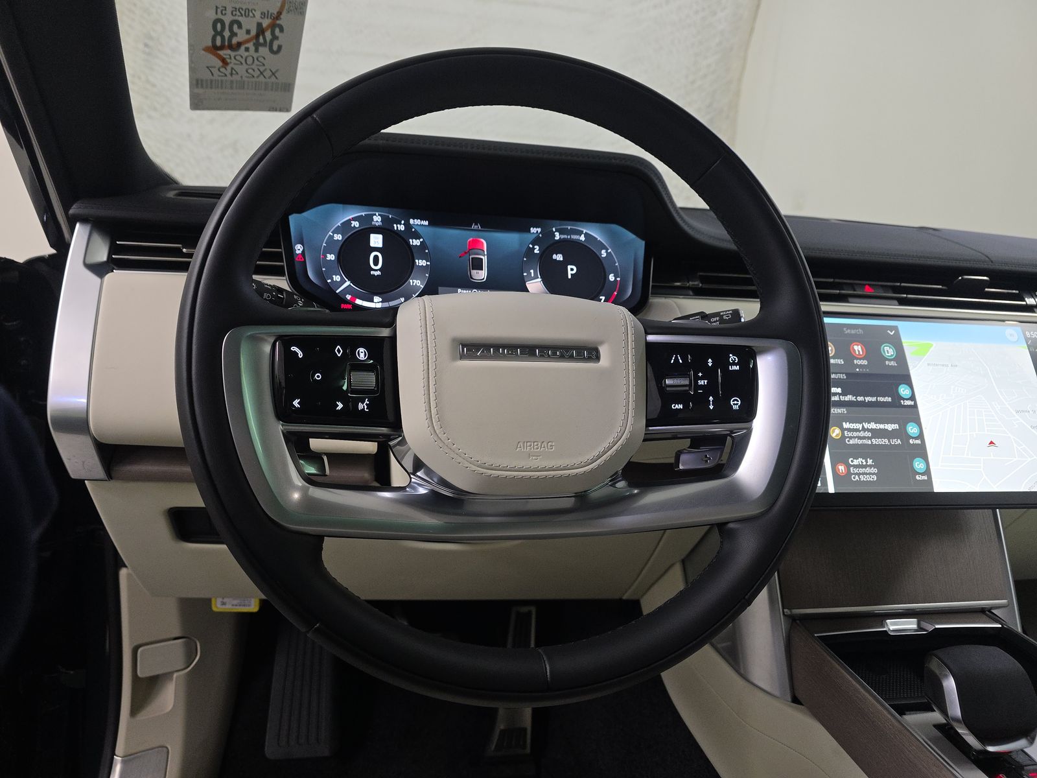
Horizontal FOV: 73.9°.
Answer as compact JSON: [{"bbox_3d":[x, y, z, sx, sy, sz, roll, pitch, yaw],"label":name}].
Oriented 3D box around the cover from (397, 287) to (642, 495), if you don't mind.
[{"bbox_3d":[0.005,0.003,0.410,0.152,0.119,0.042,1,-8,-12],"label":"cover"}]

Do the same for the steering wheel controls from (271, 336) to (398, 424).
[{"bbox_3d":[-0.102,-0.005,0.382,0.066,0.049,0.020,1,-8,-12],"label":"steering wheel controls"}]

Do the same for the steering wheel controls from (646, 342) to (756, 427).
[{"bbox_3d":[0.115,-0.001,0.426,0.066,0.049,0.020,1,-8,-12],"label":"steering wheel controls"}]

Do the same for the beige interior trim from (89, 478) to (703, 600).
[{"bbox_3d":[-0.095,0.154,0.710,0.585,0.165,0.100,1,15,-12],"label":"beige interior trim"}]

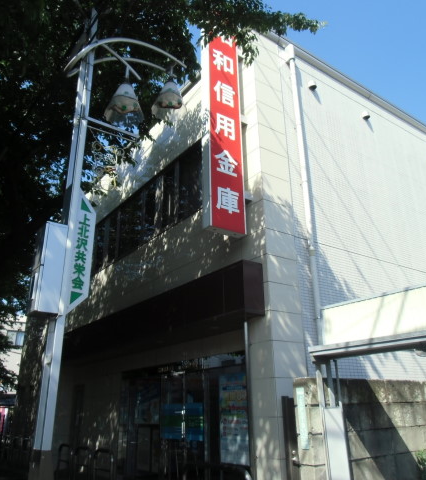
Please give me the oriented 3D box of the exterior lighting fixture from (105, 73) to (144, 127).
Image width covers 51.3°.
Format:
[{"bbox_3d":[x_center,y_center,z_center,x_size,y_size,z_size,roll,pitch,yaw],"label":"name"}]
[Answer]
[{"bbox_3d":[-1.218,-1.989,6.165,0.490,0.640,0.490,-1,-21,0],"label":"exterior lighting fixture"}]

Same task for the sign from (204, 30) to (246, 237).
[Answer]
[{"bbox_3d":[0.147,-2.176,7.723,0.700,4.407,0.200,13,-25,-34],"label":"sign"}]

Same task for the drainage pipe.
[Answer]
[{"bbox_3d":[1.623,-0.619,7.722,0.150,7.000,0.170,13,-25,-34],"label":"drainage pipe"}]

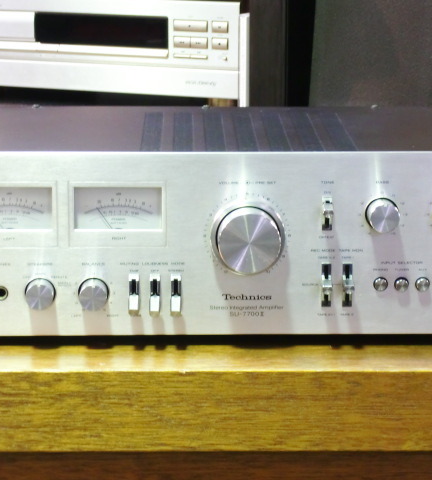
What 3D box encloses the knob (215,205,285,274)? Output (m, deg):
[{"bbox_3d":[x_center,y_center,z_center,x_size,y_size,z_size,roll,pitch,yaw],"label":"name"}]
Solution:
[{"bbox_3d":[0.024,0.001,1.531,0.050,0.050,0.027,0,11,-1],"label":"knob"}]

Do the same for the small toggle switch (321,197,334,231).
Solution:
[{"bbox_3d":[0.083,-0.018,1.538,0.008,0.025,0.016,0,11,-1],"label":"small toggle switch"}]

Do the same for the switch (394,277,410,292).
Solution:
[{"bbox_3d":[0.147,0.036,1.626,0.012,0.012,0.007,0,10,-1],"label":"switch"}]

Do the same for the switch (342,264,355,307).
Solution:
[{"bbox_3d":[0.104,0.037,1.621,0.008,0.035,0.016,0,10,-1],"label":"switch"}]

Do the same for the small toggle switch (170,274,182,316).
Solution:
[{"bbox_3d":[-0.029,0.042,1.547,0.008,0.029,0.016,0,11,-1],"label":"small toggle switch"}]

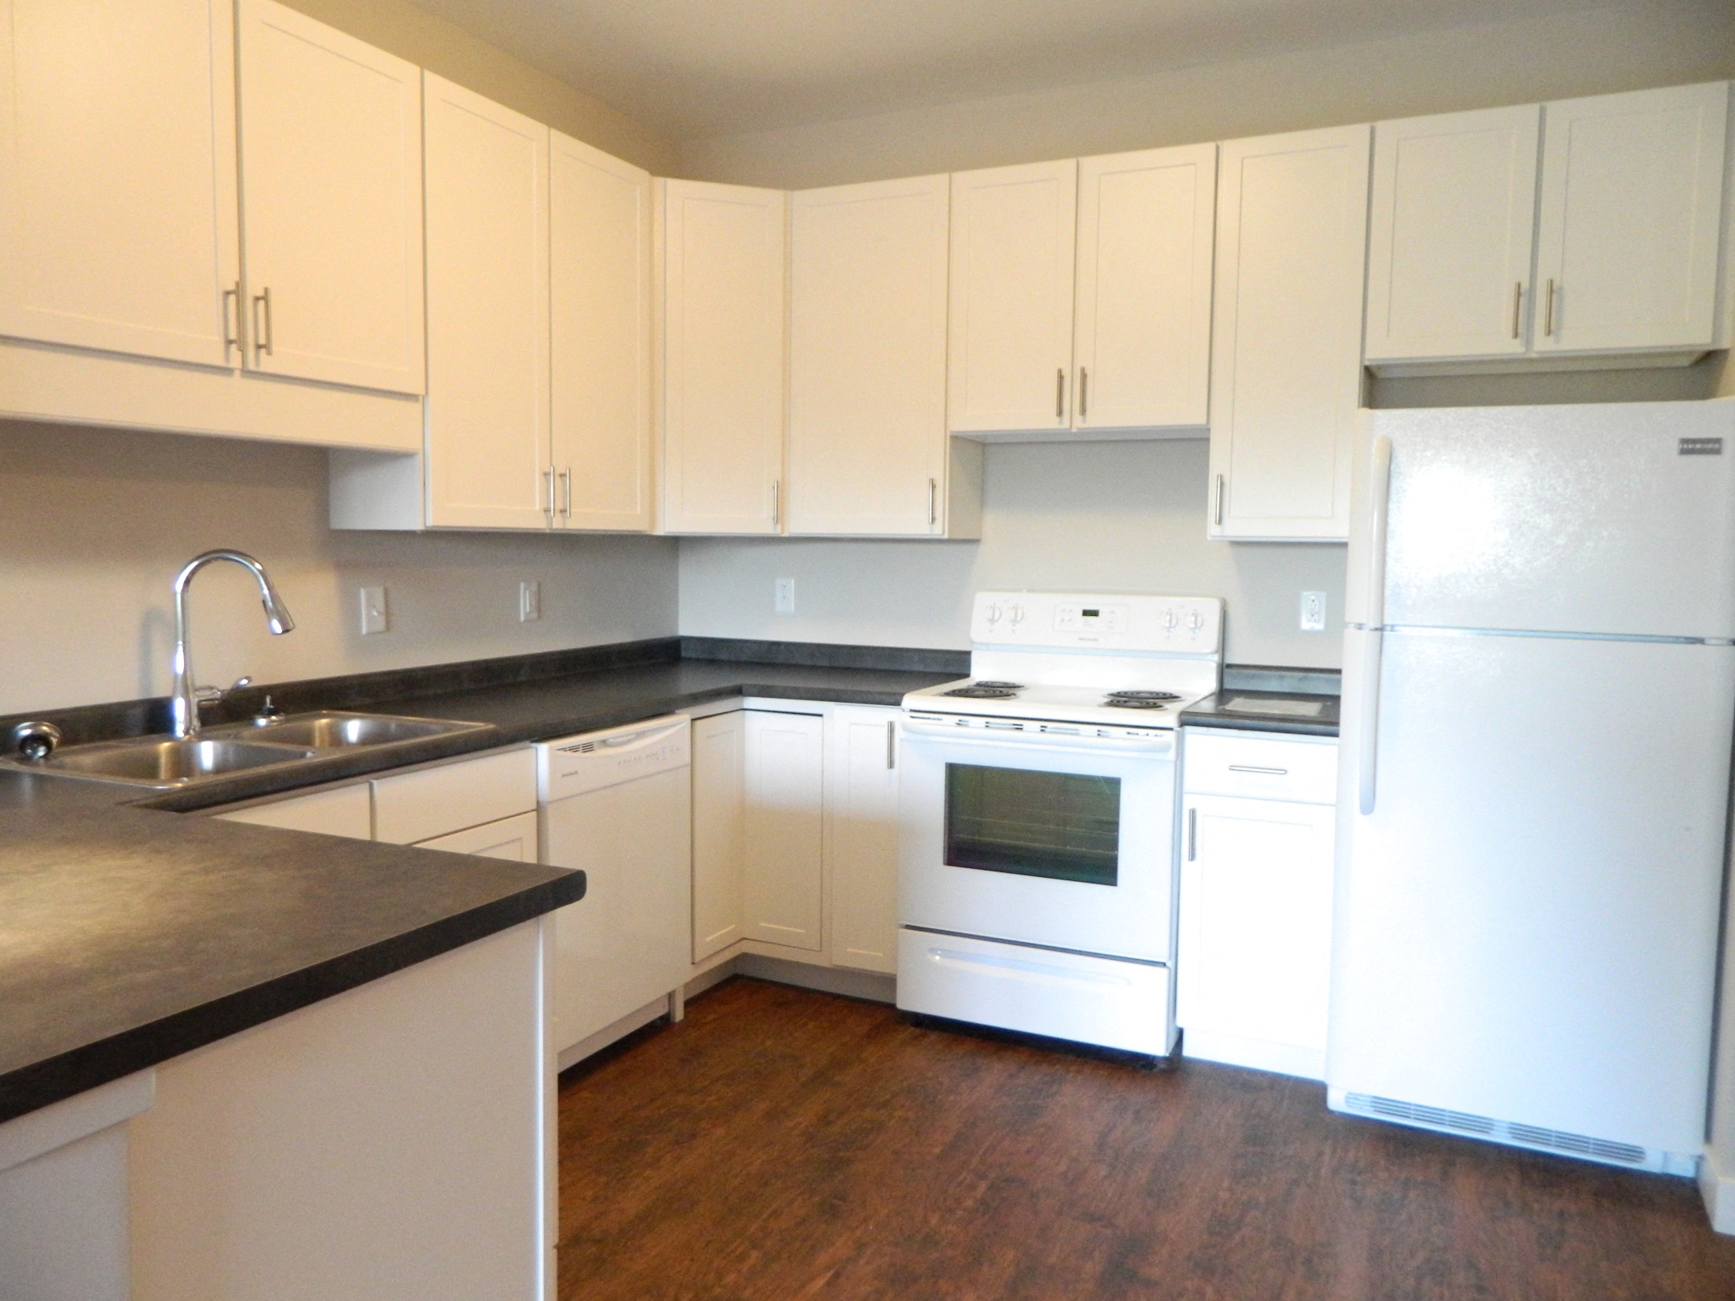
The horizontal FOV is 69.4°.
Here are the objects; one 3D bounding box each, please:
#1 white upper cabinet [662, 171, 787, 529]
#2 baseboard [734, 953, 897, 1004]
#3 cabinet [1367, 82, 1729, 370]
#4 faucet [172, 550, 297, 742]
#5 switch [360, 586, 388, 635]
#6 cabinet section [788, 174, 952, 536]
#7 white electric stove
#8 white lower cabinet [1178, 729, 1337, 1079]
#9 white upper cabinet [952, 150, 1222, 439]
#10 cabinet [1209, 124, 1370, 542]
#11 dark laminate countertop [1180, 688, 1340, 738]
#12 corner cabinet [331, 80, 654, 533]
[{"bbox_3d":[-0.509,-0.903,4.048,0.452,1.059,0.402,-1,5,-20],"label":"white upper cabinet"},{"bbox_3d":[-0.154,0.971,3.783,0.562,0.112,0.018,3,5,24],"label":"baseboard"},{"bbox_3d":[1.700,-1.036,3.201,0.759,0.600,0.326,3,5,24],"label":"cabinet"},{"bbox_3d":[-1.351,-0.015,2.700,0.262,0.392,0.128,1,5,3],"label":"faucet"},{"bbox_3d":[-1.270,-0.103,3.239,0.010,0.118,0.075,3,5,24],"label":"switch"},{"bbox_3d":[0.059,-0.876,3.902,0.533,1.041,0.318,3,5,25],"label":"cabinet section"},{"bbox_3d":[0.561,0.446,3.641,0.766,1.198,0.663,3,5,24],"label":"white electric stove"},{"bbox_3d":[1.100,0.628,3.441,0.384,0.882,0.632,3,5,24],"label":"white lower cabinet"},{"bbox_3d":[0.655,-1.011,3.683,0.764,0.752,0.326,3,5,24],"label":"white upper cabinet"},{"bbox_3d":[1.176,-0.833,3.458,0.387,1.057,0.326,3,5,24],"label":"cabinet"},{"bbox_3d":[1.104,0.170,3.399,0.385,0.036,0.639,3,5,24],"label":"dark laminate countertop"},{"bbox_3d":[-0.983,-0.853,3.405,0.326,1.057,0.913,3,5,24],"label":"corner cabinet"}]

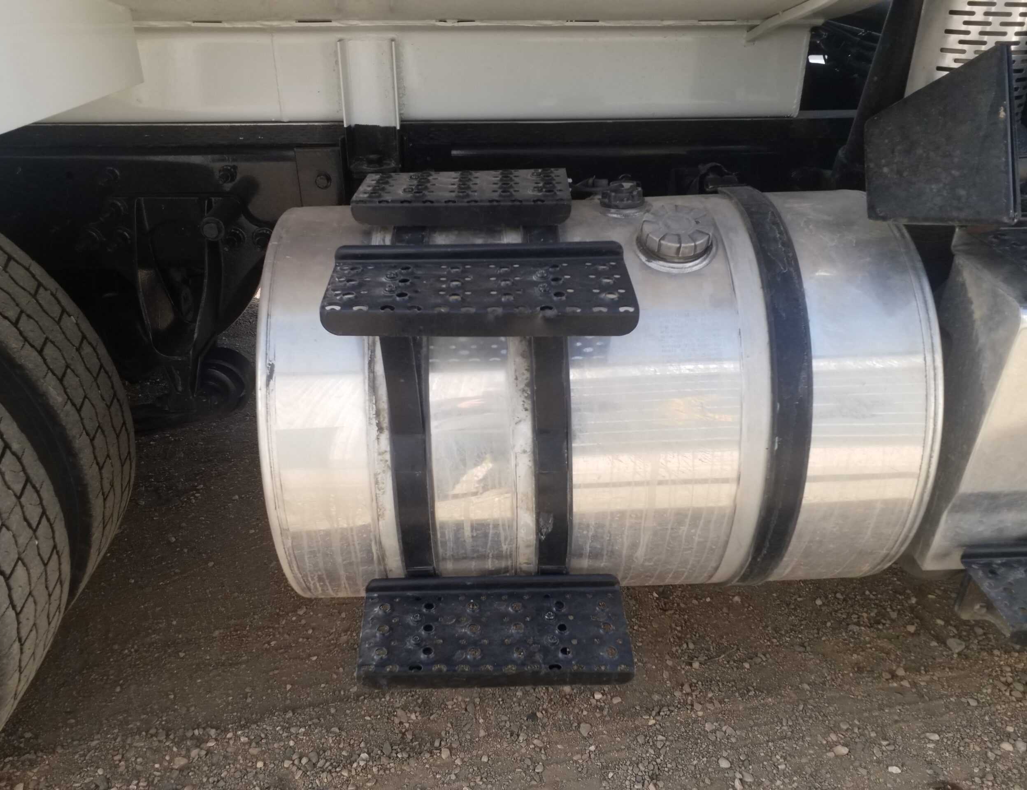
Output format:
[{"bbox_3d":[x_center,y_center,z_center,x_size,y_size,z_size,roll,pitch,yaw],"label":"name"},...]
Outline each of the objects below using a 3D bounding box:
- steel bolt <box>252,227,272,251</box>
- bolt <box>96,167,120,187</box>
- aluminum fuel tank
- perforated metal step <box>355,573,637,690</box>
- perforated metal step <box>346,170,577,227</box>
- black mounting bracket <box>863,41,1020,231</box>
[{"bbox_3d":[-0.498,-0.307,1.623,0.038,0.038,0.048,-1,32,-1],"label":"steel bolt"},{"bbox_3d":[-0.771,-0.414,1.563,0.034,0.034,0.046,-1,32,-1],"label":"bolt"},{"bbox_3d":[0.116,-0.003,1.401,0.937,0.646,0.646,-1,32,-1],"label":"aluminum fuel tank"},{"bbox_3d":[-0.026,0.329,1.150,0.374,0.058,0.142,-1,37,-1],"label":"perforated metal step"},{"bbox_3d":[-0.075,-0.295,1.231,0.312,0.039,0.181,-1,30,-1],"label":"perforated metal step"},{"bbox_3d":[0.567,-0.349,1.104,0.195,0.230,0.070,1,16,9],"label":"black mounting bracket"}]

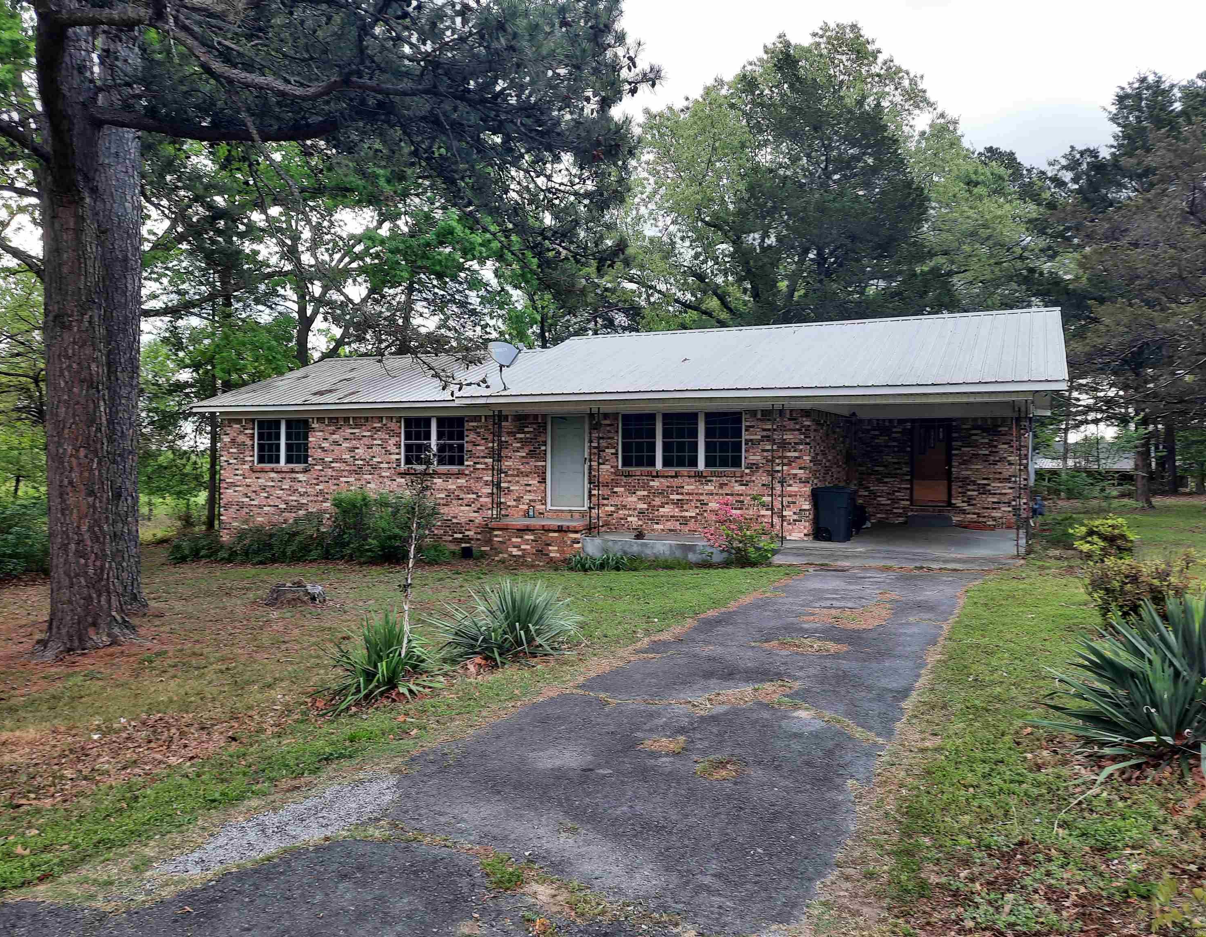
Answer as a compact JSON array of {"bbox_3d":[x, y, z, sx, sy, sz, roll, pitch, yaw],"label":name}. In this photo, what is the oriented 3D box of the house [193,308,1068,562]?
[{"bbox_3d":[0.331,-0.846,23.340,20.521,5.125,10.584,1,1,26],"label":"house"}]

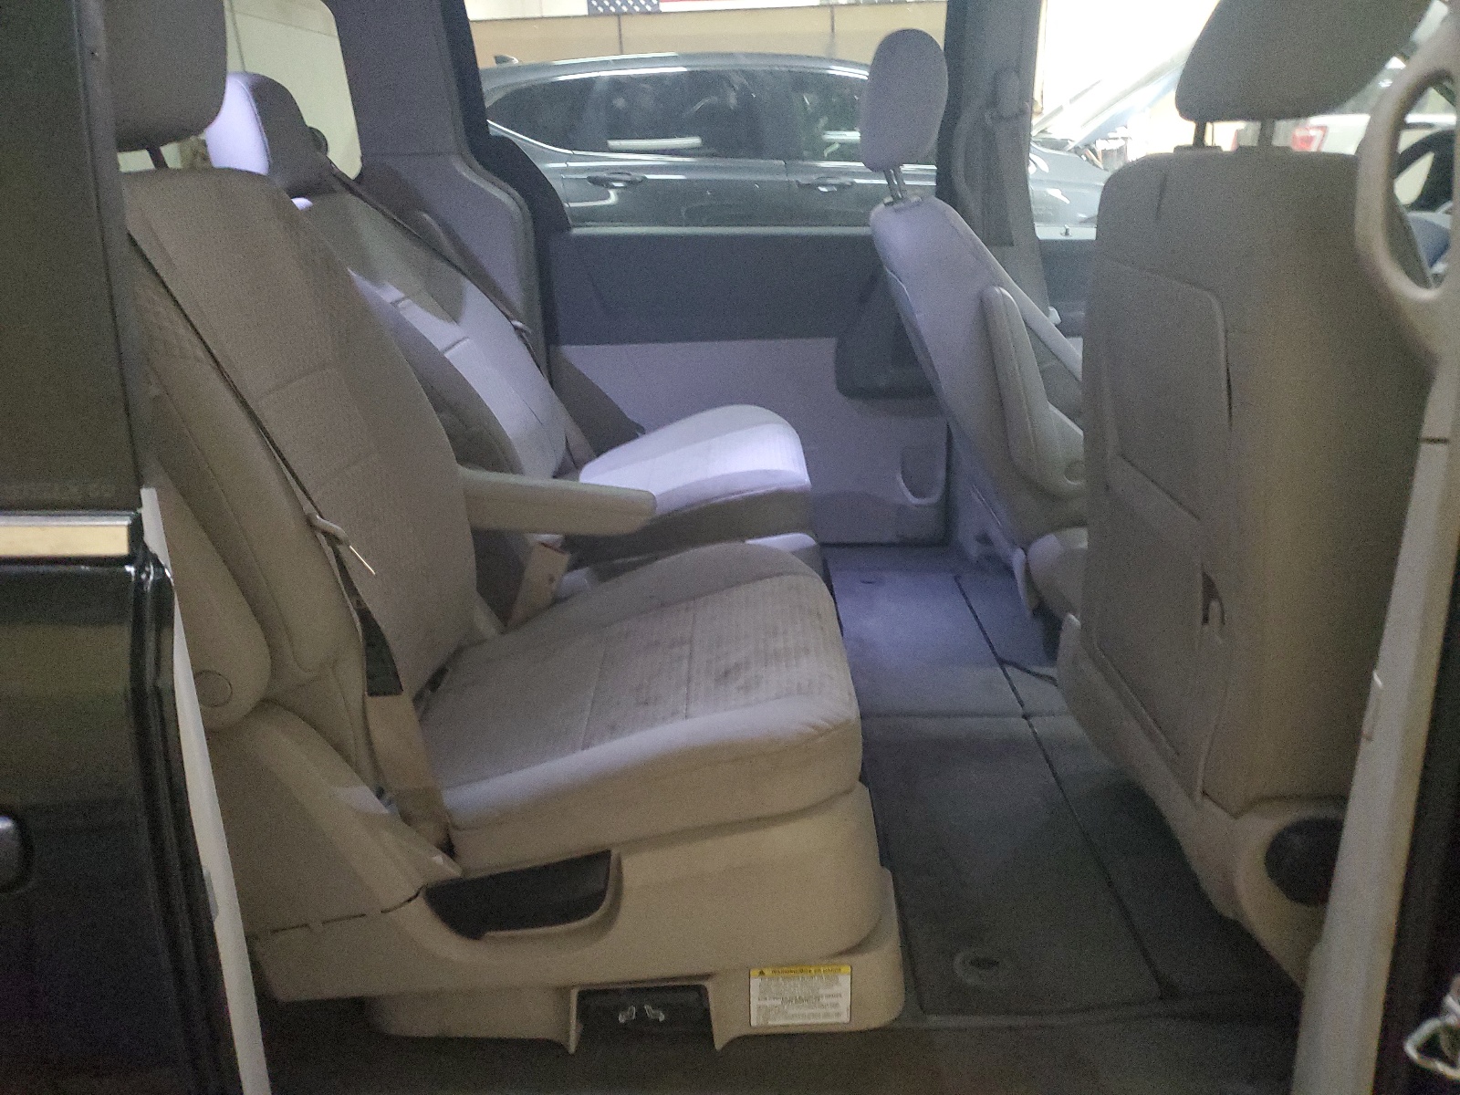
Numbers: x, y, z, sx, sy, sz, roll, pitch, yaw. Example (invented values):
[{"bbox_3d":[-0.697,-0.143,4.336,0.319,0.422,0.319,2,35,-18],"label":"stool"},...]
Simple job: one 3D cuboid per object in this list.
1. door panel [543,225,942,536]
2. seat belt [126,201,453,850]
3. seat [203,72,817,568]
[{"bbox_3d":[0.060,-0.358,2.594,0.950,0.770,0.110,0,21,0],"label":"door panel"},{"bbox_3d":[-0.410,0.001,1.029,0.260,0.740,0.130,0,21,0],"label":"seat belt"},{"bbox_3d":[-0.380,-0.349,2.137,1.120,1.060,0.550,0,21,0],"label":"seat"}]

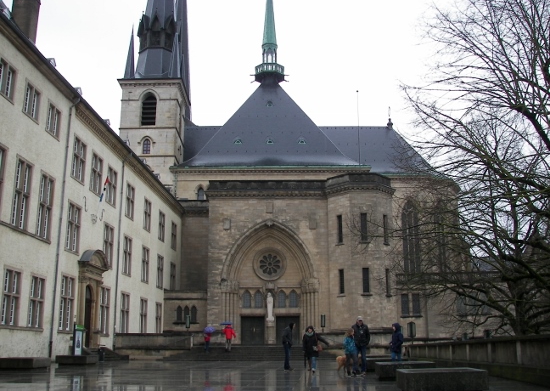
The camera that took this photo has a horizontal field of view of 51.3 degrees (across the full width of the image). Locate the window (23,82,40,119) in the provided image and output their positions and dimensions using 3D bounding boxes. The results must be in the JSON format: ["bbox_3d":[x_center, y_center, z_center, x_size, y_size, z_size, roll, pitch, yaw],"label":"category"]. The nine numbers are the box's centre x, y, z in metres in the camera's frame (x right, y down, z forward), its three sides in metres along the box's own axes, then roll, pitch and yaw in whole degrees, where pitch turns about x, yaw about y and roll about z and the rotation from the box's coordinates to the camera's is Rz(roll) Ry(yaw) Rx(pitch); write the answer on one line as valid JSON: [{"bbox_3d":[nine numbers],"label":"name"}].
[{"bbox_3d":[-12.473,-4.778,29.335,0.200,1.760,1.520,-1,-15,4],"label":"window"}]

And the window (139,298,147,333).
[{"bbox_3d":[-10.086,9.421,43.759,0.200,2.930,1.762,-2,-15,4],"label":"window"}]

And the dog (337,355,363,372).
[{"bbox_3d":[2.610,5.892,20.052,0.900,0.528,0.300,1,-15,-6],"label":"dog"}]

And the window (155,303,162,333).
[{"bbox_3d":[-10.539,11.167,51.611,0.200,2.900,1.850,-1,-15,4],"label":"window"}]

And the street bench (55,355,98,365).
[{"bbox_3d":[-9.440,7.867,27.207,1.420,0.430,1.150,-1,-15,4],"label":"street bench"}]

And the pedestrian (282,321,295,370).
[{"bbox_3d":[0.468,5.702,21.558,0.420,1.720,0.480,1,-16,-8],"label":"pedestrian"}]

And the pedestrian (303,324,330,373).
[{"bbox_3d":[1.453,5.446,20.280,0.875,1.602,0.500,0,-15,-3],"label":"pedestrian"}]

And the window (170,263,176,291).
[{"bbox_3d":[-9.202,7.357,51.213,0.300,2.507,1.821,-1,-15,4],"label":"window"}]

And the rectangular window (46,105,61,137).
[{"bbox_3d":[-11.490,-3.853,29.705,0.200,1.643,1.539,-2,-15,4],"label":"rectangular window"}]

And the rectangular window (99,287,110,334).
[{"bbox_3d":[-10.397,7.017,34.718,0.300,2.865,1.667,-1,-15,4],"label":"rectangular window"}]

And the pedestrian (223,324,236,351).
[{"bbox_3d":[-3.046,9.520,38.449,0.600,1.720,0.450,-2,-15,8],"label":"pedestrian"}]

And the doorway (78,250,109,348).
[{"bbox_3d":[-10.250,5.752,31.914,0.750,5.356,2.950,-1,-15,4],"label":"doorway"}]

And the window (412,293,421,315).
[{"bbox_3d":[11.594,8.922,46.750,0.620,1.720,0.200,0,-15,-3],"label":"window"}]

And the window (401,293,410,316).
[{"bbox_3d":[10.845,9.055,47.559,0.660,1.750,0.200,0,-15,0],"label":"window"}]

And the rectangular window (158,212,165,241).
[{"bbox_3d":[-9.925,2.726,50.111,0.200,2.458,1.787,-2,-15,4],"label":"rectangular window"}]

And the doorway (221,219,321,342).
[{"bbox_3d":[-0.393,6.210,41.325,7.125,9.022,1.200,0,-15,-1],"label":"doorway"}]

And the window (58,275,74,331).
[{"bbox_3d":[-10.804,5.561,29.570,0.300,2.871,1.736,-1,-15,4],"label":"window"}]

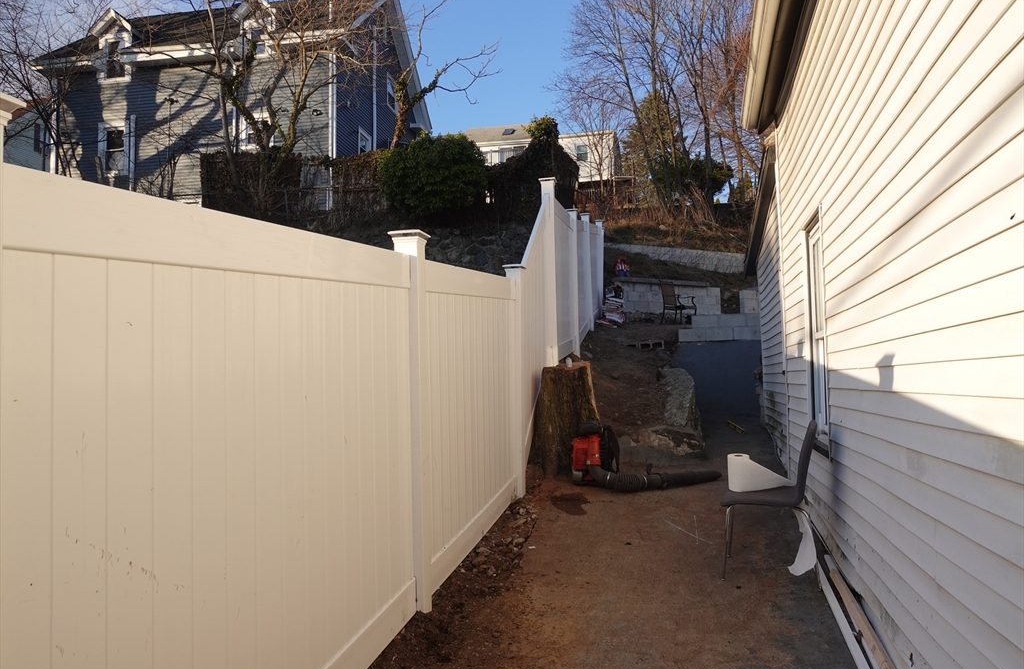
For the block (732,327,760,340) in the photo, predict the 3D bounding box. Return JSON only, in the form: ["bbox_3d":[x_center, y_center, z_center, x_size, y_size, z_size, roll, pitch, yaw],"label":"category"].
[{"bbox_3d":[3.574,-0.009,10.395,0.400,0.195,0.195,-2,-4,14],"label":"block"}]

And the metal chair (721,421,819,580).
[{"bbox_3d":[1.488,0.944,3.975,0.540,0.870,0.440,-2,-4,21],"label":"metal chair"}]

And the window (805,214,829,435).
[{"bbox_3d":[2.085,-0.020,4.618,0.100,1.443,0.648,-2,-4,16],"label":"window"}]

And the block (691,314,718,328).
[{"bbox_3d":[2.988,-0.181,10.554,0.400,0.195,0.195,-2,-4,14],"label":"block"}]

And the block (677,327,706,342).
[{"bbox_3d":[2.798,0.019,10.588,0.400,0.195,0.195,-2,-4,14],"label":"block"}]

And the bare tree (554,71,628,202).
[{"bbox_3d":[3.610,-8.968,31.000,3.200,5.800,3.100,-1,-4,0],"label":"bare tree"}]

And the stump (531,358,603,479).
[{"bbox_3d":[0.527,0.818,6.600,0.720,1.120,0.680,-1,-4,5],"label":"stump"}]

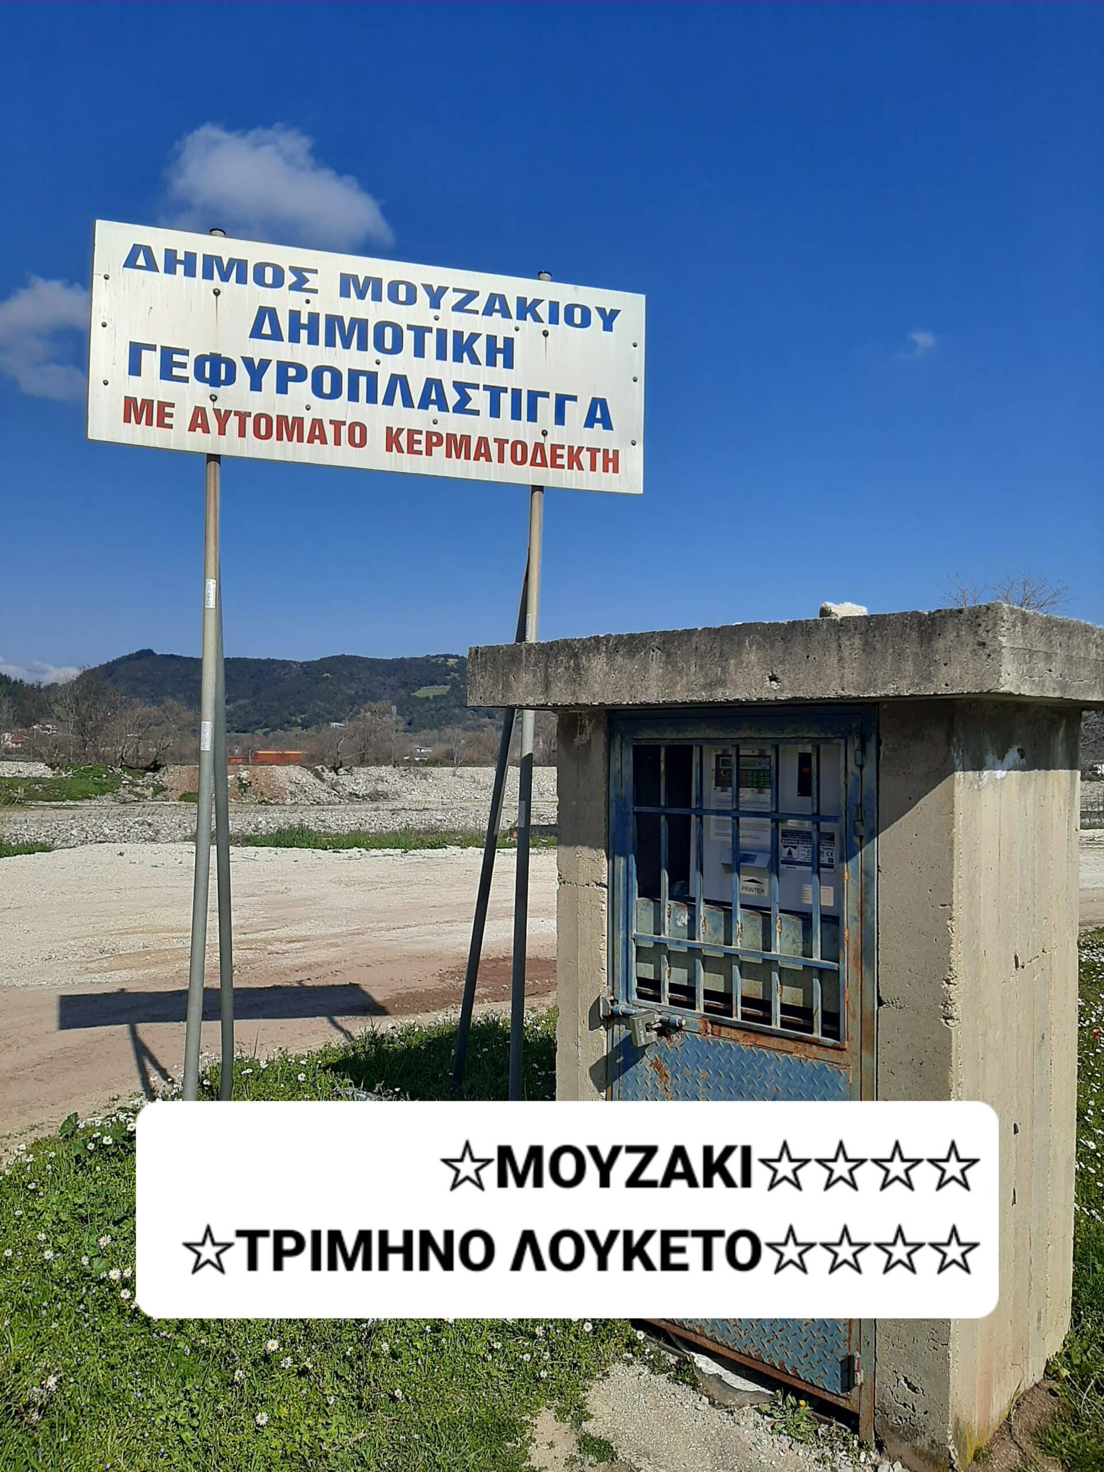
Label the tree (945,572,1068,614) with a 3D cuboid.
[{"bbox_3d":[13.800,-1.780,35.000,4.300,6.400,4.200,0,0,0],"label":"tree"}]

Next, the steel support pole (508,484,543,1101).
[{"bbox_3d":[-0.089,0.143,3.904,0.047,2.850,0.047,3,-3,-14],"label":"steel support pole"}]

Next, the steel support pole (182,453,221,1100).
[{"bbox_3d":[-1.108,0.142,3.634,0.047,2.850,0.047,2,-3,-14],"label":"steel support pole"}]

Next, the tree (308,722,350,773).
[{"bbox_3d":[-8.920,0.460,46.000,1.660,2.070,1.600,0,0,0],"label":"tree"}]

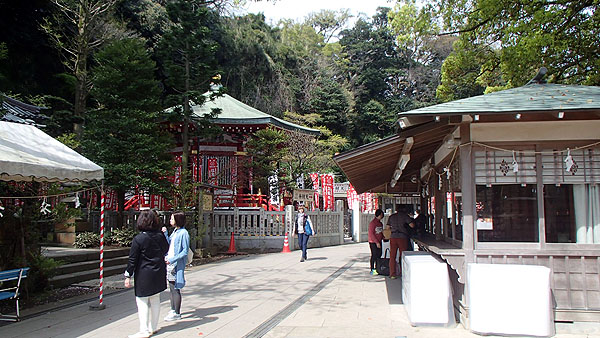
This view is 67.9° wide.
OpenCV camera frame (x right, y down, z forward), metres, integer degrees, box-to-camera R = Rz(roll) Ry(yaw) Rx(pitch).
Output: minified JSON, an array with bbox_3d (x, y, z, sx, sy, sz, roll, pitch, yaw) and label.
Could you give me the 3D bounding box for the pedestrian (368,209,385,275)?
[{"bbox_3d":[1.826,1.736,10.638,0.360,1.580,0.460,-3,-6,28],"label":"pedestrian"}]

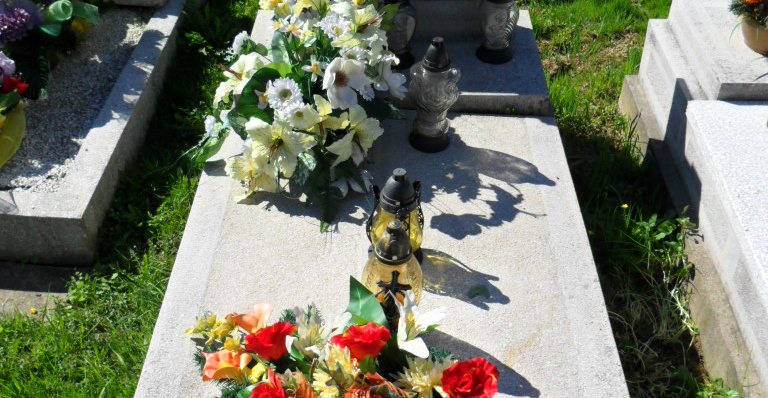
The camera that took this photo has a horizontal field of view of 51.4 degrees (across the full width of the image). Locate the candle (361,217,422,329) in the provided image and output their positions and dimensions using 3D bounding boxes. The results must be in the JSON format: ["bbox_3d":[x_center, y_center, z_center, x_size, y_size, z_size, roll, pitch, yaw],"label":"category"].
[{"bbox_3d":[0.018,0.160,1.592,0.122,0.284,0.119,0,40,1],"label":"candle"}]

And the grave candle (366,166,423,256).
[{"bbox_3d":[0.034,0.035,1.775,0.127,0.237,0.116,0,40,1],"label":"grave candle"}]

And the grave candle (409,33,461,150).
[{"bbox_3d":[0.125,-0.276,2.086,0.136,0.312,0.119,0,40,1],"label":"grave candle"}]

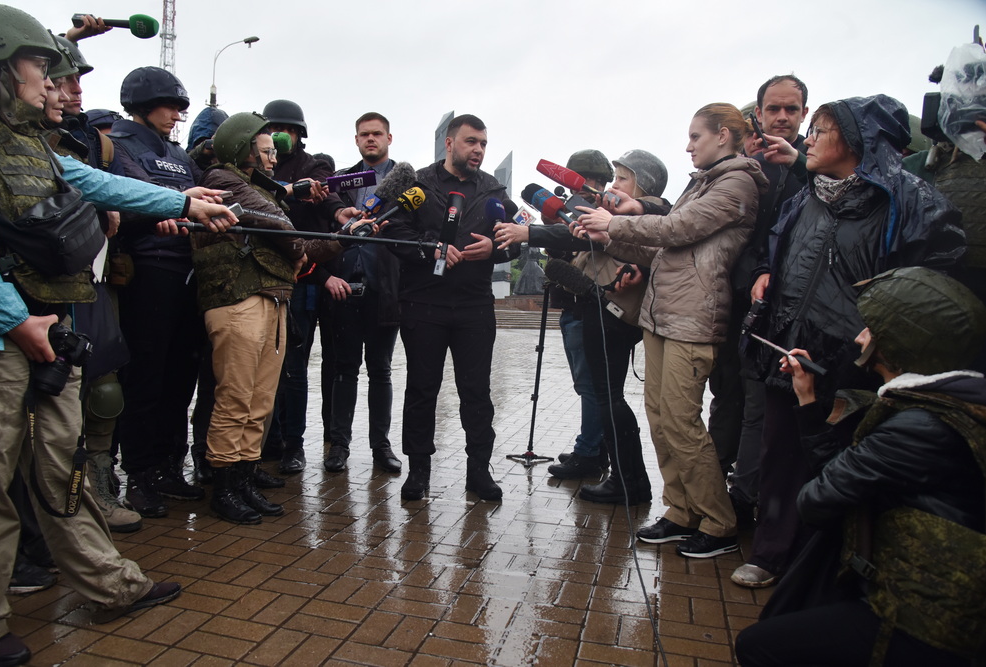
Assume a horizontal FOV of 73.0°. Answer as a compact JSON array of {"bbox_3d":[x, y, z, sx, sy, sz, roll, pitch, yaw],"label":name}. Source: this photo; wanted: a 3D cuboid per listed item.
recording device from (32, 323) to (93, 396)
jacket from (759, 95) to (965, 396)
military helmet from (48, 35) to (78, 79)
[{"bbox_3d":[-1.074,0.062,1.660,0.130,0.160,0.100,19,-12,-30],"label":"recording device"},{"bbox_3d":[1.240,-0.287,2.280,0.420,1.000,0.600,0,4,-26],"label":"jacket"},{"bbox_3d":[-1.499,-0.924,2.170,0.270,0.185,0.240,-11,9,-28],"label":"military helmet"}]

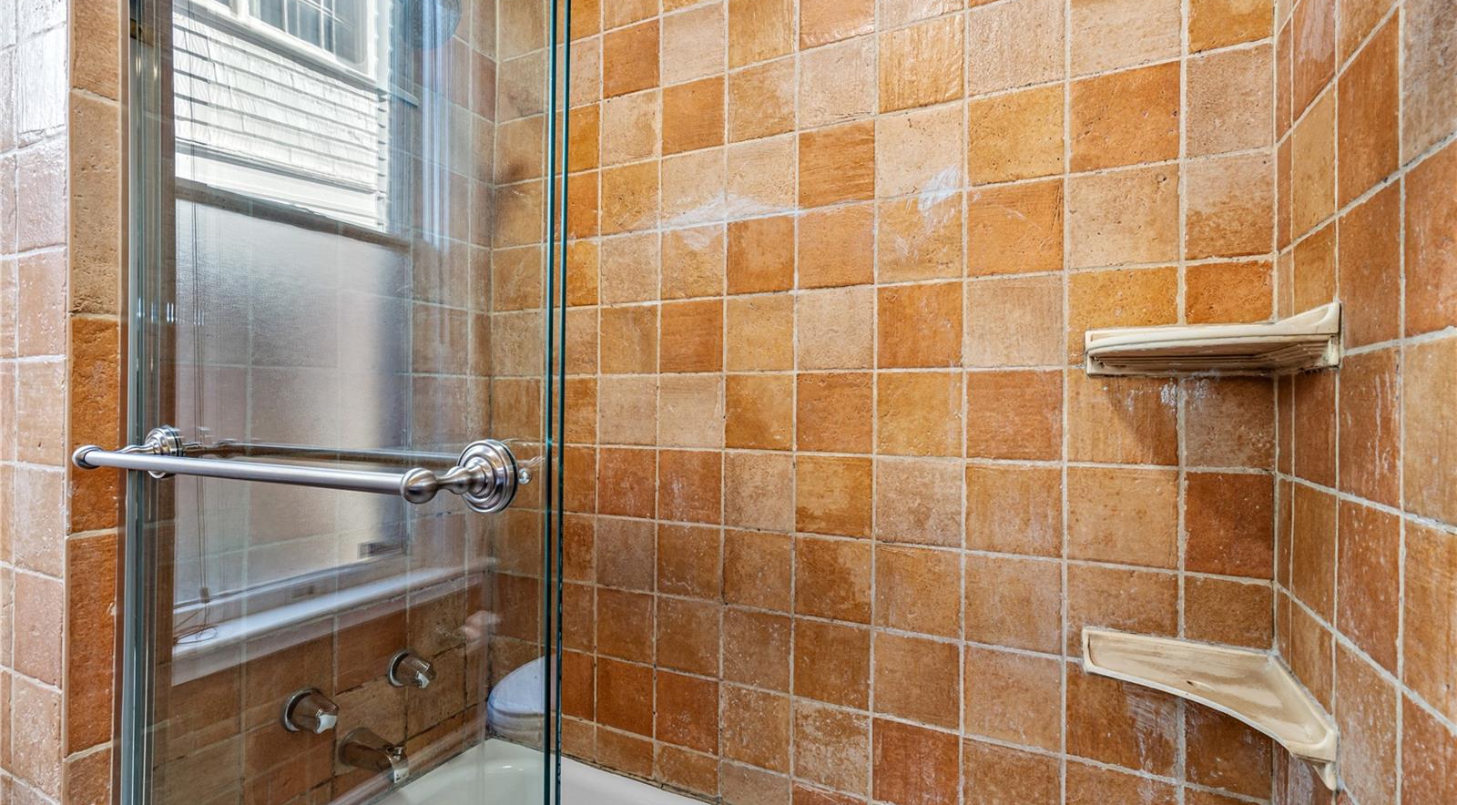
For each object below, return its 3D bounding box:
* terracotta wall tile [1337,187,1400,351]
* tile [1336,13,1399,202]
[{"bbox_3d":[0.647,-0.132,0.650,0.010,0.146,0.142,0,0,26],"label":"terracotta wall tile"},{"bbox_3d":[0.647,-0.285,0.647,0.012,0.144,0.138,0,0,26],"label":"tile"}]

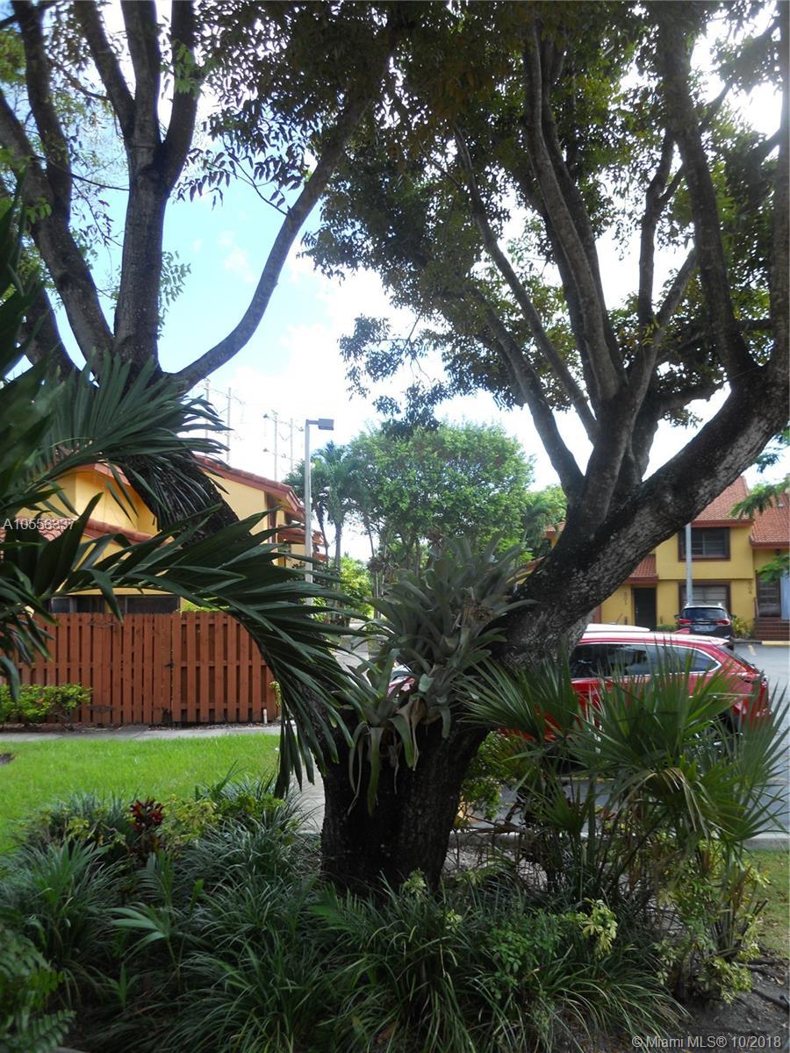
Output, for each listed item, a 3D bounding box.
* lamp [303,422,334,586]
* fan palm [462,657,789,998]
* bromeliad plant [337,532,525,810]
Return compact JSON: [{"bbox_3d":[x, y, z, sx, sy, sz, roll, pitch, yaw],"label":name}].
[{"bbox_3d":[-2.480,0.200,27.800,0.980,7.400,0.420,0,-3,-6],"label":"lamp"},{"bbox_3d":[1.280,1.650,4.950,1.720,1.750,1.500,0,-3,0],"label":"fan palm"},{"bbox_3d":[0.265,0.990,5.700,1.230,1.780,1.000,0,-3,0],"label":"bromeliad plant"}]

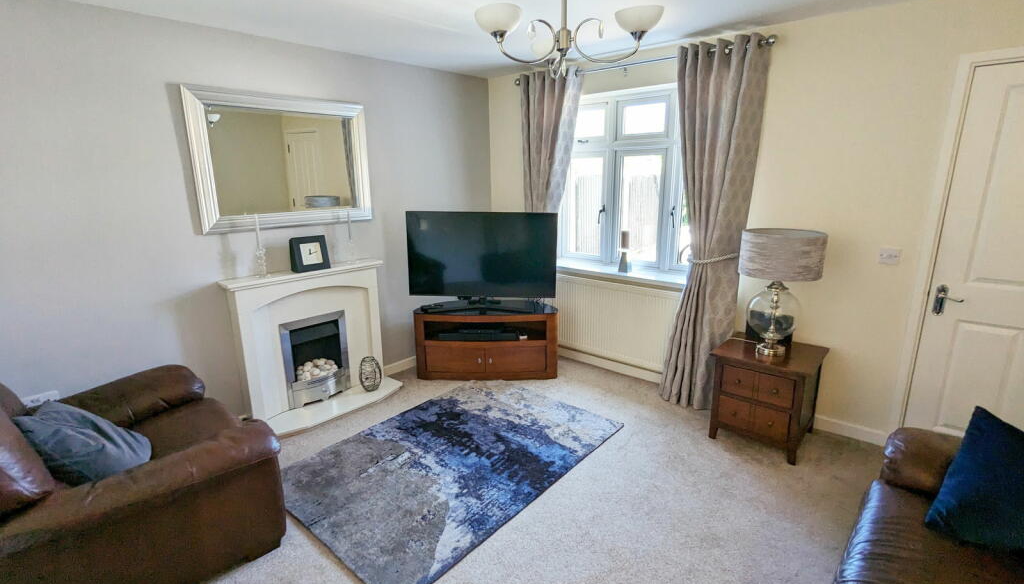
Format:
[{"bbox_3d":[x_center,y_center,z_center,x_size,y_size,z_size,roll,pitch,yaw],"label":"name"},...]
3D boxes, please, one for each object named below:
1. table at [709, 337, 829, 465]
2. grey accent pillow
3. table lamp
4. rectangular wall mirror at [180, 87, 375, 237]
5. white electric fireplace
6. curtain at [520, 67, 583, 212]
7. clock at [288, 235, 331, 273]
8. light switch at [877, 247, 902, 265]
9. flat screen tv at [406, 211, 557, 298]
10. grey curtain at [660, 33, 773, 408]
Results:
[{"bbox_3d":[1.494,0.601,2.790,0.500,0.535,0.500,11,19,39],"label":"table"},{"bbox_3d":[-1.675,0.576,1.855,0.420,0.400,0.140,21,70,42],"label":"grey accent pillow"},{"bbox_3d":[1.464,0.022,2.600,0.400,0.680,0.400,11,19,39],"label":"table lamp"},{"bbox_3d":[-1.345,-0.788,2.909,0.050,0.760,1.065,11,19,39],"label":"rectangular wall mirror"},{"bbox_3d":[-1.247,0.333,3.109,0.310,0.955,1.050,11,19,39],"label":"white electric fireplace"},{"bbox_3d":[0.299,-0.555,3.810,0.580,2.285,0.180,11,19,39],"label":"curtain"},{"bbox_3d":[-1.282,-0.246,3.025,0.205,0.215,0.085,-13,19,-39],"label":"clock"},{"bbox_3d":[2.010,-0.190,2.514,0.088,0.084,0.011,11,19,39],"label":"light switch"},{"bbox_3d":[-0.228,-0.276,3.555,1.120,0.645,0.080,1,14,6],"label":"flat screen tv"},{"bbox_3d":[1.199,-0.345,2.965,0.530,2.250,0.180,11,19,39],"label":"grey curtain"}]

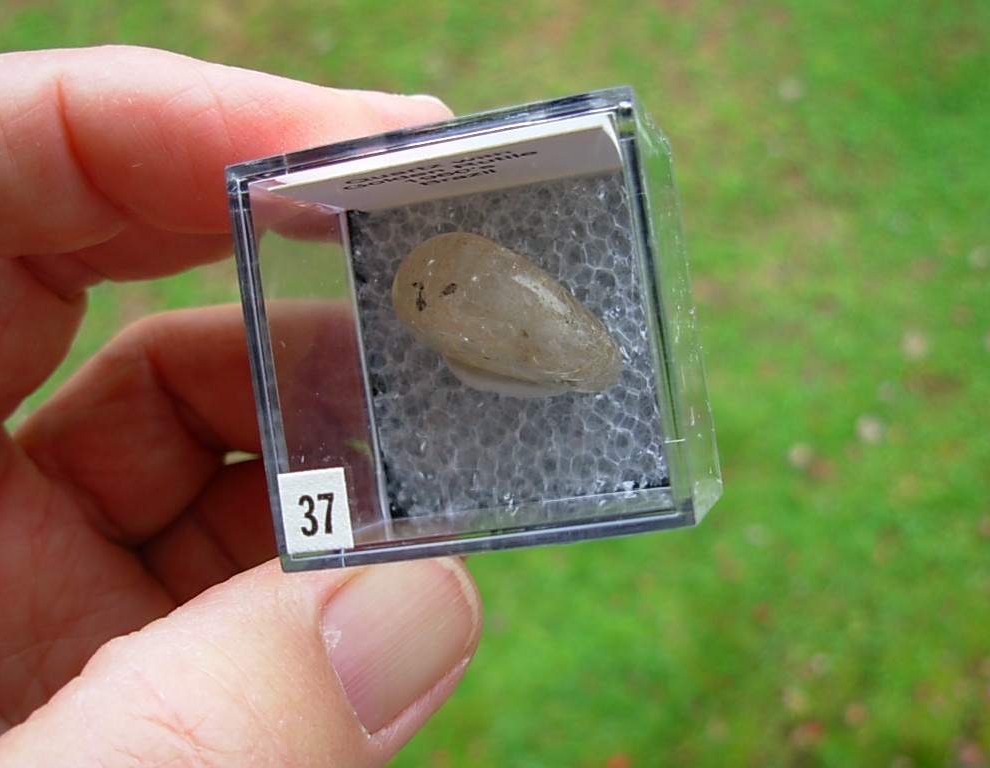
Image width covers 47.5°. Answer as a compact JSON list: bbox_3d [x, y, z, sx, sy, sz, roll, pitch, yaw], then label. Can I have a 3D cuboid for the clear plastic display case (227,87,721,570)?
[{"bbox_3d":[0.000,-0.004,0.104,0.035,0.025,0.035,-8,89,16],"label":"clear plastic display case"}]

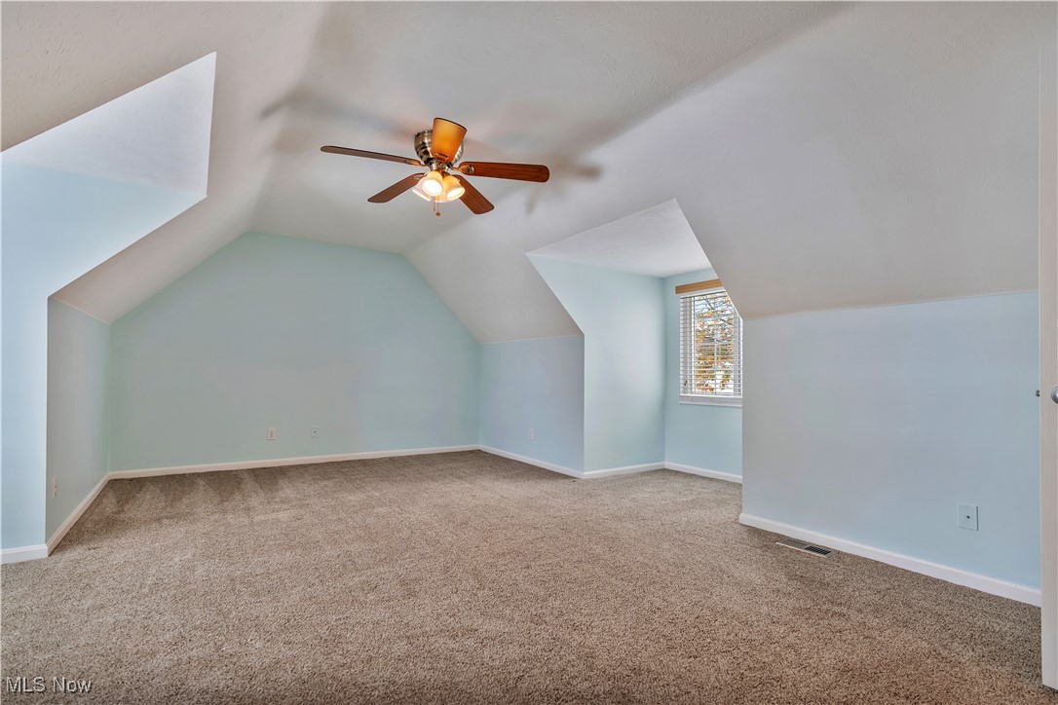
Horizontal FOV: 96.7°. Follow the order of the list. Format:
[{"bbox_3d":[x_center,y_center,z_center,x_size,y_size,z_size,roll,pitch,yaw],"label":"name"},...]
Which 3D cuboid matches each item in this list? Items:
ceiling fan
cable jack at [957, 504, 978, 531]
[{"bbox_3d":[-0.576,-1.047,2.806,1.230,0.470,1.280,2,-3,-34],"label":"ceiling fan"},{"bbox_3d":[2.093,0.787,2.242,0.012,0.115,0.070,2,-3,-34],"label":"cable jack"}]

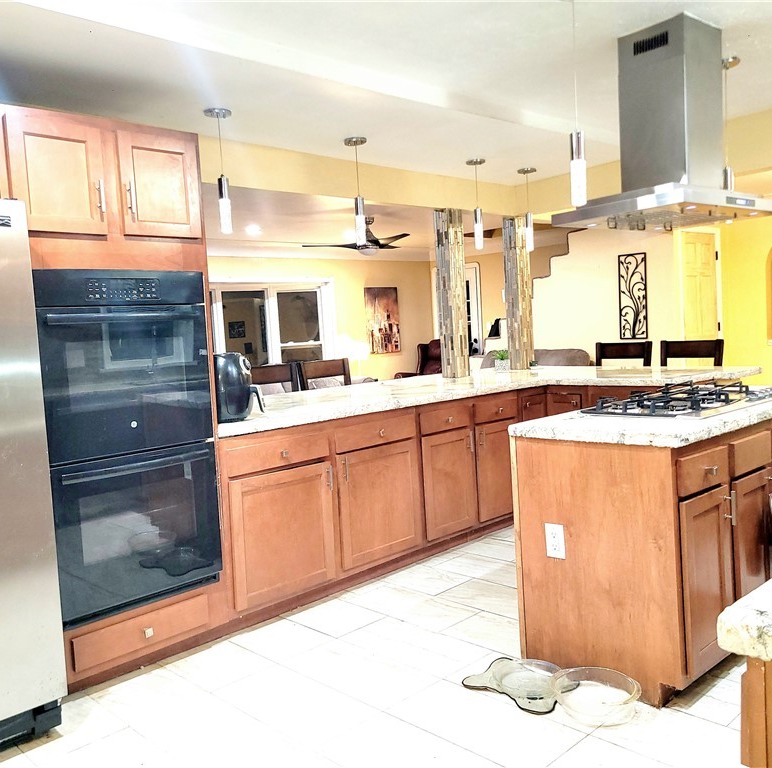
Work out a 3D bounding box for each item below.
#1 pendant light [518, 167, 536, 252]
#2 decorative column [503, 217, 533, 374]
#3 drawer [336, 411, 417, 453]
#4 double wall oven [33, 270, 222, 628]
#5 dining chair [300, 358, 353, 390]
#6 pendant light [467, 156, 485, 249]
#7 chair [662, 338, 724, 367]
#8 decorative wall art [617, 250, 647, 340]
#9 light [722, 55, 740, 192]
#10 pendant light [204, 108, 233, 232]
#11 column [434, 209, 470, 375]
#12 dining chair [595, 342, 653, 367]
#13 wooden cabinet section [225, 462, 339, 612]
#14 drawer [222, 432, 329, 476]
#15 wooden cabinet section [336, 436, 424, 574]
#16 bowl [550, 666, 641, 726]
[{"bbox_3d":[1.083,-1.316,5.834,0.133,0.601,0.133,1,6,43],"label":"pendant light"},{"bbox_3d":[1.052,-0.716,6.142,0.145,1.210,0.145,-7,5,-44],"label":"decorative column"},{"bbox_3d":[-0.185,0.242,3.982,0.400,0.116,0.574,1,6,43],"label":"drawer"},{"bbox_3d":[-1.172,0.213,3.173,0.670,1.300,0.620,-7,5,-44],"label":"double wall oven"},{"bbox_3d":[-0.283,0.345,6.144,0.480,1.080,0.560,-7,5,-44],"label":"dining chair"},{"bbox_3d":[0.608,-1.174,5.066,0.122,0.570,0.122,-3,4,0],"label":"pendant light"},{"bbox_3d":[2.111,0.235,5.668,0.560,1.080,0.500,-6,5,-37],"label":"chair"},{"bbox_3d":[2.411,-0.849,7.496,0.030,0.830,0.295,-7,5,-44],"label":"decorative wall art"},{"bbox_3d":[1.618,-1.141,3.637,0.133,0.741,0.133,-7,5,-42],"label":"light"},{"bbox_3d":[-0.830,-1.069,3.890,0.133,0.595,0.133,1,6,43],"label":"pendant light"},{"bbox_3d":[0.500,-0.686,5.800,0.145,1.247,0.145,1,6,43],"label":"column"},{"bbox_3d":[1.762,0.222,5.944,0.450,1.081,0.500,1,6,43],"label":"dining chair"},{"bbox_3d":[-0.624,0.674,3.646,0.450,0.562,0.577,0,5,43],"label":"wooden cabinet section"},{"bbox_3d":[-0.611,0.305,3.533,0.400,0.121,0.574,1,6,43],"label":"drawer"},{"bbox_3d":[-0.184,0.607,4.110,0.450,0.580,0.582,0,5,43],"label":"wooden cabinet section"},{"bbox_3d":[0.692,1.032,2.543,0.285,0.075,0.285,-3,4,0],"label":"bowl"}]

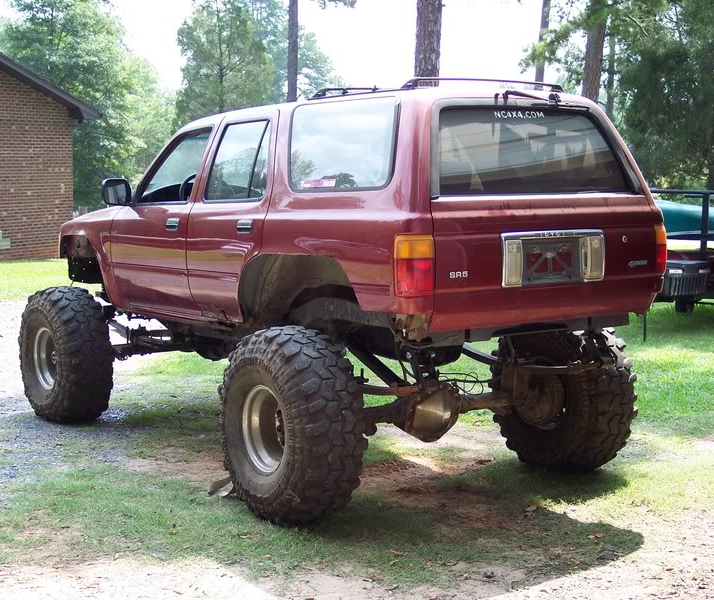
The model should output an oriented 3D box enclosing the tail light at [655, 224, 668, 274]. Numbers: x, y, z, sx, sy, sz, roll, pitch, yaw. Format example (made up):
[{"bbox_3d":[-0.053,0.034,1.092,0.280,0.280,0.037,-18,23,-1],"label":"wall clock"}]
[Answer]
[{"bbox_3d":[1.488,-0.241,5.947,0.172,0.256,0.110,-4,7,-34],"label":"tail light"}]

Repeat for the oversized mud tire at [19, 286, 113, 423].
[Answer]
[{"bbox_3d":[-2.015,0.385,8.313,0.329,0.932,0.932,-5,7,-36],"label":"oversized mud tire"}]

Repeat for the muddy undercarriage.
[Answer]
[{"bbox_3d":[-0.431,0.433,7.546,2.082,0.950,3.974,-4,7,-34],"label":"muddy undercarriage"}]

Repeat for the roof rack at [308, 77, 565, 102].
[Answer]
[{"bbox_3d":[0.416,-1.058,6.110,1.030,0.085,0.920,-4,7,-34],"label":"roof rack"}]

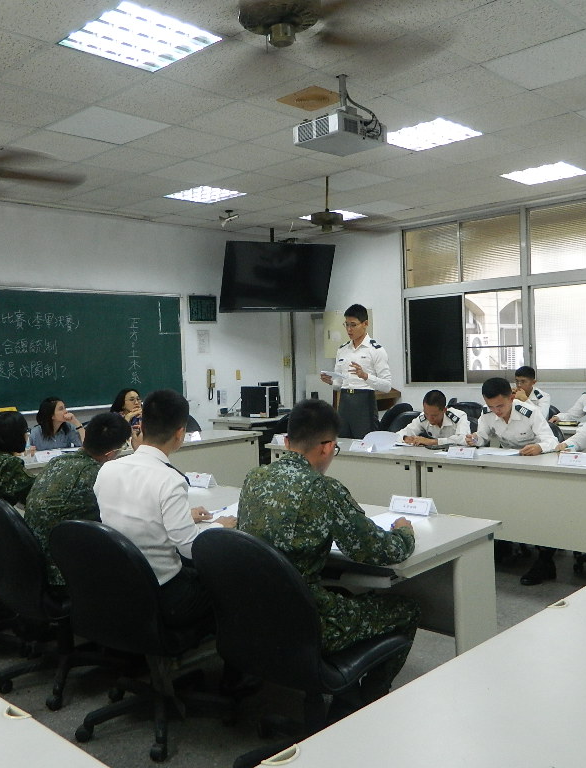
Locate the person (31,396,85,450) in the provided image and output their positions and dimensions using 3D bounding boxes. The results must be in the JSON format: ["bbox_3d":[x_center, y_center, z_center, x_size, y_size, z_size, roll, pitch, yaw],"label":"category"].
[{"bbox_3d":[-1.989,0.688,6.334,0.750,1.170,0.500,0,3,35],"label":"person"}]

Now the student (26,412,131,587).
[{"bbox_3d":[-0.933,0.737,3.443,0.500,1.180,0.740,0,3,44],"label":"student"}]

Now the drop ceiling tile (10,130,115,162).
[{"bbox_3d":[-1.633,-1.683,5.237,0.600,0.020,0.600,1,3,44],"label":"drop ceiling tile"}]

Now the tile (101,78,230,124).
[{"bbox_3d":[-0.736,-1.648,4.303,0.600,0.020,0.600,0,4,44],"label":"tile"}]

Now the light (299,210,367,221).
[{"bbox_3d":[0.471,-1.891,8.273,0.600,0.060,0.600,1,3,44],"label":"light"}]

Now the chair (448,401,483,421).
[{"bbox_3d":[1.541,0.640,6.917,0.580,0.890,0.620,0,3,44],"label":"chair"}]

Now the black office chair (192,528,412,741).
[{"bbox_3d":[0.021,0.876,2.445,0.660,0.920,0.580,-5,3,-44],"label":"black office chair"}]

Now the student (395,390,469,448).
[{"bbox_3d":[1.105,0.596,5.779,0.720,1.110,0.540,-4,3,-43],"label":"student"}]

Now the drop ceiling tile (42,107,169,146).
[{"bbox_3d":[-1.181,-1.654,4.740,0.600,0.018,0.600,0,3,44],"label":"drop ceiling tile"}]

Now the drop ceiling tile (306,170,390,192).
[{"bbox_3d":[0.491,-1.791,6.490,0.600,0.018,0.600,0,3,44],"label":"drop ceiling tile"}]

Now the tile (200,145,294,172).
[{"bbox_3d":[-0.346,-1.720,5.585,0.600,0.020,0.600,0,4,44],"label":"tile"}]

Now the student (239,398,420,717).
[{"bbox_3d":[0.192,0.683,2.616,0.560,1.284,0.900,0,3,41],"label":"student"}]

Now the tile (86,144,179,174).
[{"bbox_3d":[-1.199,-1.703,5.632,0.604,0.020,0.604,0,3,44],"label":"tile"}]

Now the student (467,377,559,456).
[{"bbox_3d":[1.649,0.553,5.402,0.620,1.214,0.800,0,3,44],"label":"student"}]

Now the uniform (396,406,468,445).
[{"bbox_3d":[1.104,0.376,5.763,0.420,0.430,0.500,-4,3,-43],"label":"uniform"}]

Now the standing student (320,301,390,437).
[{"bbox_3d":[0.544,0.228,6.514,0.520,1.858,0.460,-1,3,36],"label":"standing student"}]

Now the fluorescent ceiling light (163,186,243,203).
[{"bbox_3d":[-0.818,-1.788,6.902,0.600,0.080,0.600,0,3,44],"label":"fluorescent ceiling light"}]

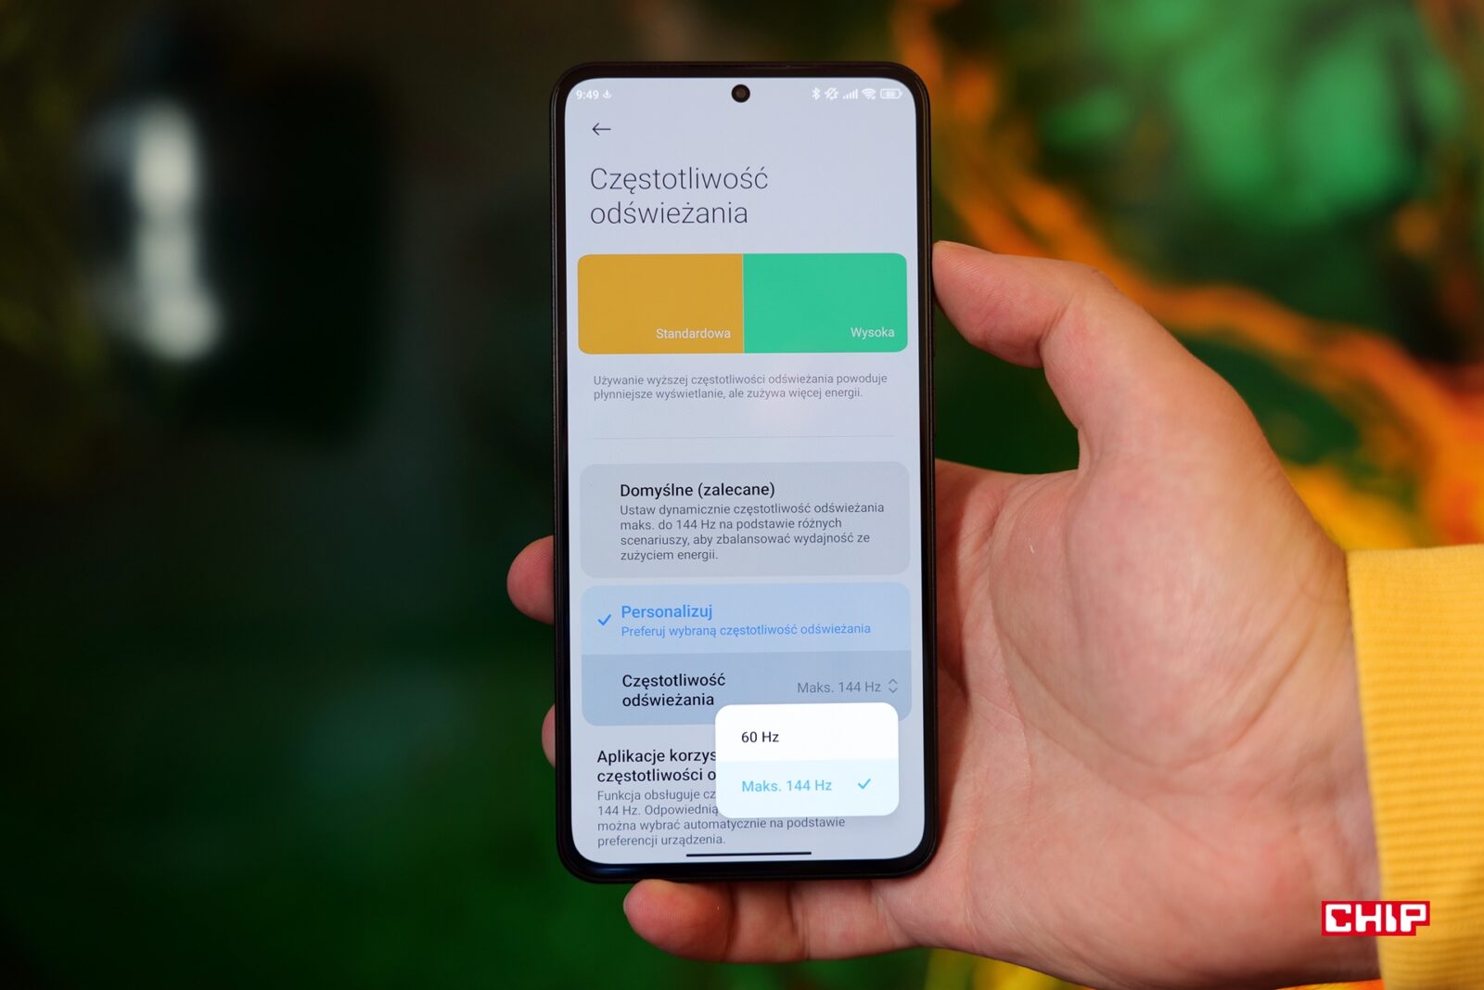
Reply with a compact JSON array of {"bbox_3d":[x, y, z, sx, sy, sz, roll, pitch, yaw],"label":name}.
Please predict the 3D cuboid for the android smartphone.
[{"bbox_3d":[0.000,-0.005,0.386,0.076,0.162,0.009,-1,-1,-3],"label":"android smartphone"}]

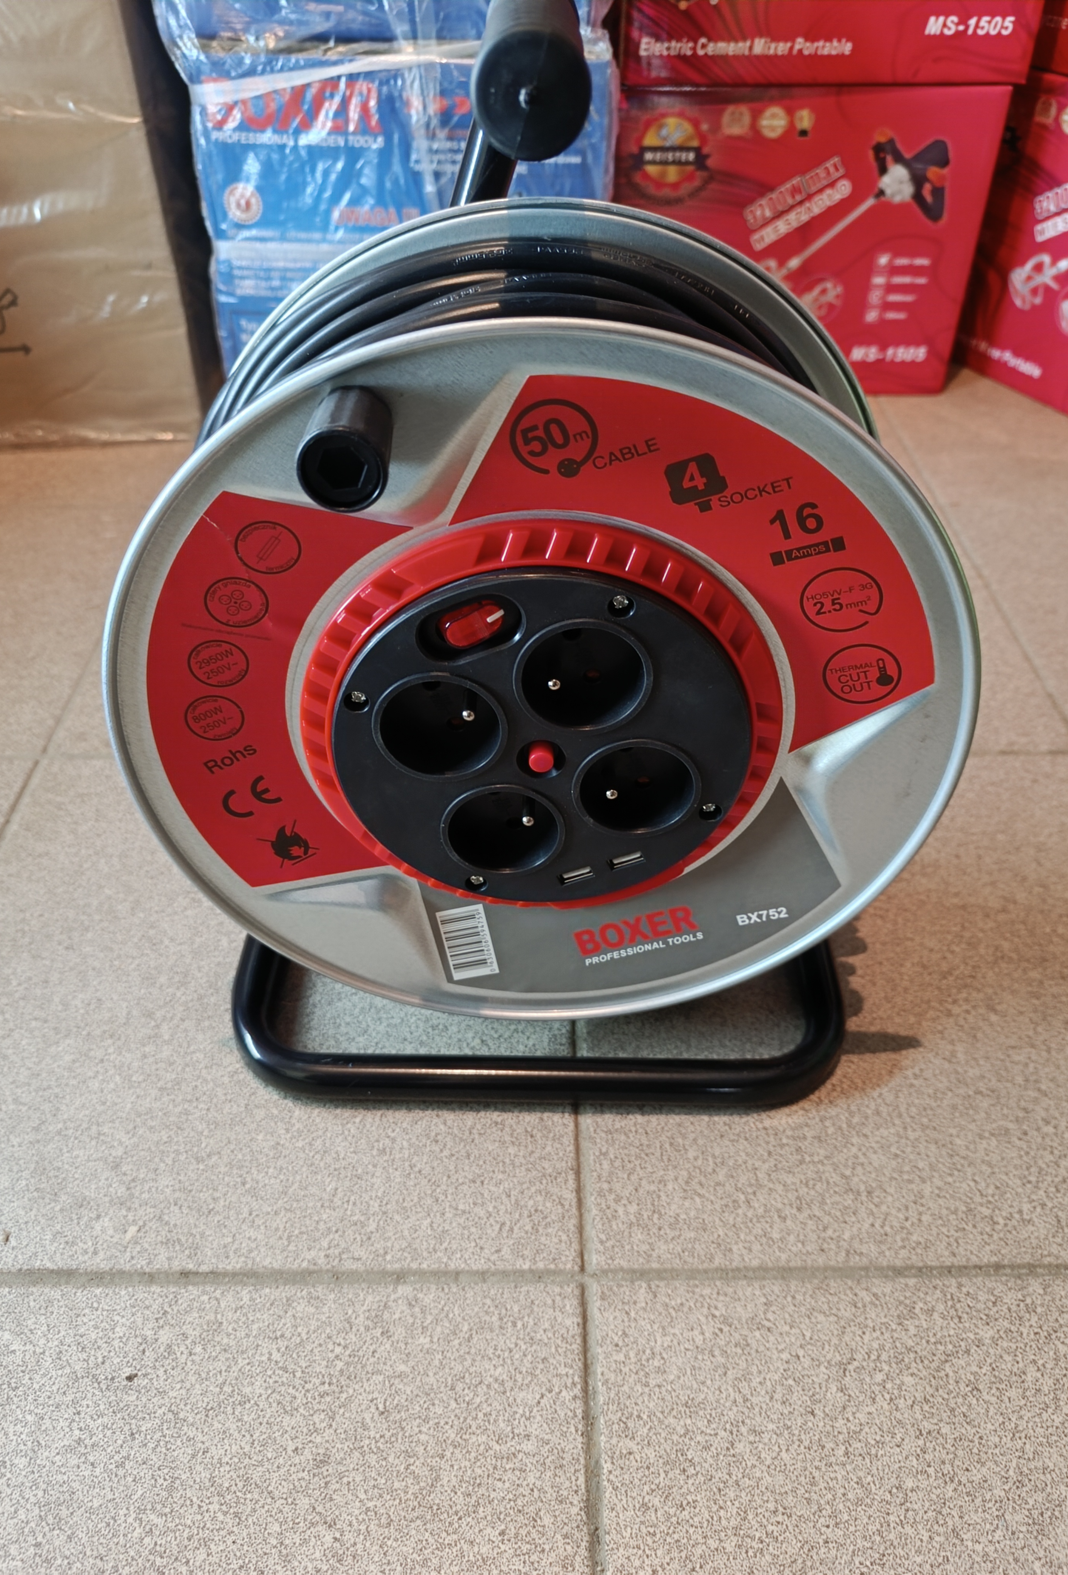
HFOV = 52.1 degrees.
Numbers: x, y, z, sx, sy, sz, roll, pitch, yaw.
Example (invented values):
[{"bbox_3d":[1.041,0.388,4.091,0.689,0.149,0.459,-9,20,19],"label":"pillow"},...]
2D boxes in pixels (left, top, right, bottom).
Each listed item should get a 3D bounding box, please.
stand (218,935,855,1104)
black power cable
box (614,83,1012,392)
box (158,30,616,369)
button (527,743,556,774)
[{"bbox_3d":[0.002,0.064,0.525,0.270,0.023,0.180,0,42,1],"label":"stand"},{"bbox_3d":[-0.003,-0.049,0.411,0.272,0.264,0.108,0,42,1],"label":"black power cable"},{"bbox_3d":[0.222,-0.522,1.008,0.315,0.245,0.200,0,42,0],"label":"box"},{"bbox_3d":[-0.106,-0.540,1.010,0.325,0.268,0.240,0,42,0],"label":"box"},{"bbox_3d":[0.002,-0.011,0.368,0.009,0.009,0.008,0,42,1],"label":"button"}]

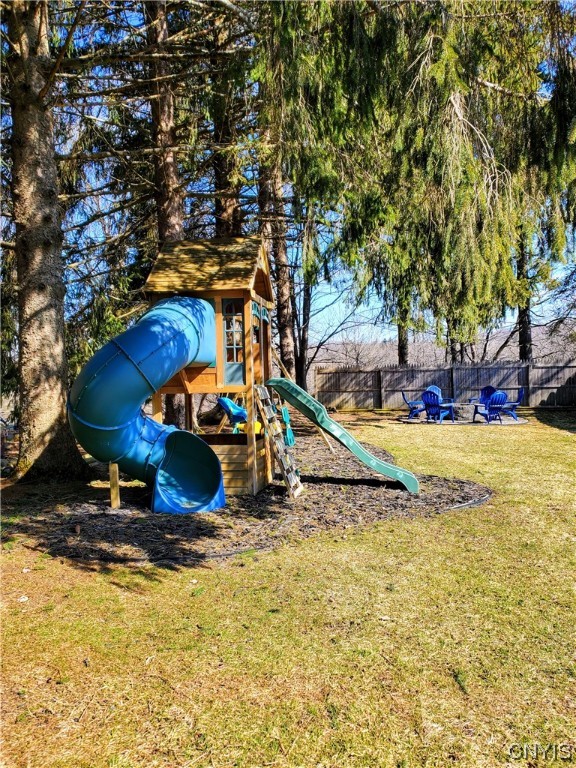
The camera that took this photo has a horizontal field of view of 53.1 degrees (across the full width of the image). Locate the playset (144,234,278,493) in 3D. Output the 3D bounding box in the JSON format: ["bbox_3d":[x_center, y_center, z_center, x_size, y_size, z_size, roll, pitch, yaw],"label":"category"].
[{"bbox_3d":[-0.976,-0.283,7.954,1.420,3.350,1.460,-1,1,10],"label":"playset"}]

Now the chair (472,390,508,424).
[{"bbox_3d":[6.144,0.692,17.500,0.770,0.960,0.880,-2,1,-37],"label":"chair"}]

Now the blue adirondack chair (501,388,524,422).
[{"bbox_3d":[7.005,0.647,18.200,0.880,0.960,0.770,-1,1,2],"label":"blue adirondack chair"}]

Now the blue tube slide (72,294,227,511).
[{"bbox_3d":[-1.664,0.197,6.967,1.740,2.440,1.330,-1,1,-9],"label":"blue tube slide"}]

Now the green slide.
[{"bbox_3d":[0.706,0.641,7.692,2.060,1.440,0.500,-1,1,15],"label":"green slide"}]

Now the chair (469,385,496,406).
[{"bbox_3d":[6.864,0.543,20.200,0.770,0.960,0.880,-1,1,34],"label":"chair"}]

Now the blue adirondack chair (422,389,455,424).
[{"bbox_3d":[4.592,0.717,17.600,0.770,0.960,0.880,-1,1,34],"label":"blue adirondack chair"}]

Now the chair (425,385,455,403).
[{"bbox_3d":[5.306,0.543,20.200,0.770,0.960,0.880,-2,1,-34],"label":"chair"}]

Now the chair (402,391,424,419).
[{"bbox_3d":[4.188,0.668,18.800,0.880,0.960,0.770,-1,1,3],"label":"chair"}]

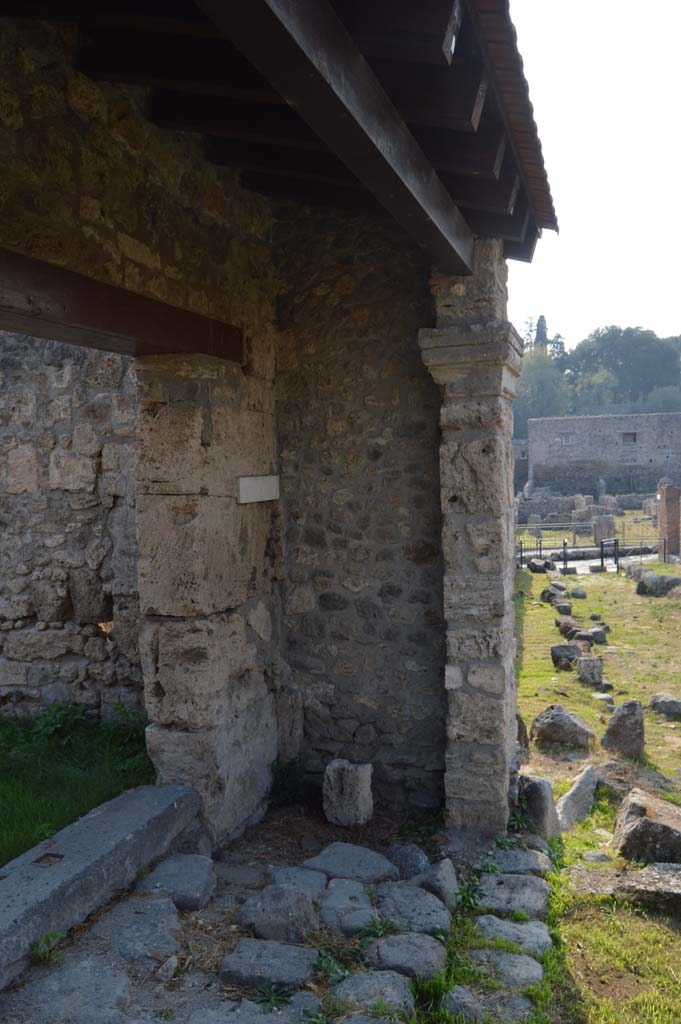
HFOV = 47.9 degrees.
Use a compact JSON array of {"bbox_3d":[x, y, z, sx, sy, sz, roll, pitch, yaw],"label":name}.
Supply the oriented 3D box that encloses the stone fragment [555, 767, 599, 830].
[{"bbox_3d":[1.219,1.464,3.950,0.207,0.270,0.220,0,5,17],"label":"stone fragment"}]

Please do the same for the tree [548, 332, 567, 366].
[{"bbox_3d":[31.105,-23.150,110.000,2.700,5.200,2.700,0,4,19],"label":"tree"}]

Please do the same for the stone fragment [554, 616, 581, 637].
[{"bbox_3d":[2.932,1.489,9.913,0.326,0.230,0.320,0,5,16],"label":"stone fragment"}]

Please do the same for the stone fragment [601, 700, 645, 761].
[{"bbox_3d":[2.028,1.565,5.520,0.290,0.370,0.260,0,4,19],"label":"stone fragment"}]

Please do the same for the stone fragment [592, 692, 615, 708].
[{"bbox_3d":[2.382,1.707,6.950,0.190,0.110,0.170,0,4,19],"label":"stone fragment"}]

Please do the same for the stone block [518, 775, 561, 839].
[{"bbox_3d":[1.068,1.586,4.120,0.200,0.290,0.190,0,4,19],"label":"stone block"}]

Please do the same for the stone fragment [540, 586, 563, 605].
[{"bbox_3d":[3.725,1.472,13.550,0.381,0.270,0.330,0,5,15],"label":"stone fragment"}]

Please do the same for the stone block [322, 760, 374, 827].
[{"bbox_3d":[0.036,1.453,3.986,0.254,0.300,0.210,-1,5,1],"label":"stone block"}]

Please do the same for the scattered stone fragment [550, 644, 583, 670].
[{"bbox_3d":[2.326,1.495,7.901,0.320,0.220,0.270,0,5,16],"label":"scattered stone fragment"}]

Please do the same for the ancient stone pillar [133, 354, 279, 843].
[{"bbox_3d":[-0.709,0.426,4.398,0.370,2.500,0.970,0,4,19],"label":"ancient stone pillar"}]

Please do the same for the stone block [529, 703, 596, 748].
[{"bbox_3d":[1.672,1.623,5.780,0.450,0.260,0.310,0,4,19],"label":"stone block"}]

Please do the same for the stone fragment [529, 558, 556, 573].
[{"bbox_3d":[5.483,1.450,20.835,0.749,0.320,0.450,0,5,15],"label":"stone fragment"}]

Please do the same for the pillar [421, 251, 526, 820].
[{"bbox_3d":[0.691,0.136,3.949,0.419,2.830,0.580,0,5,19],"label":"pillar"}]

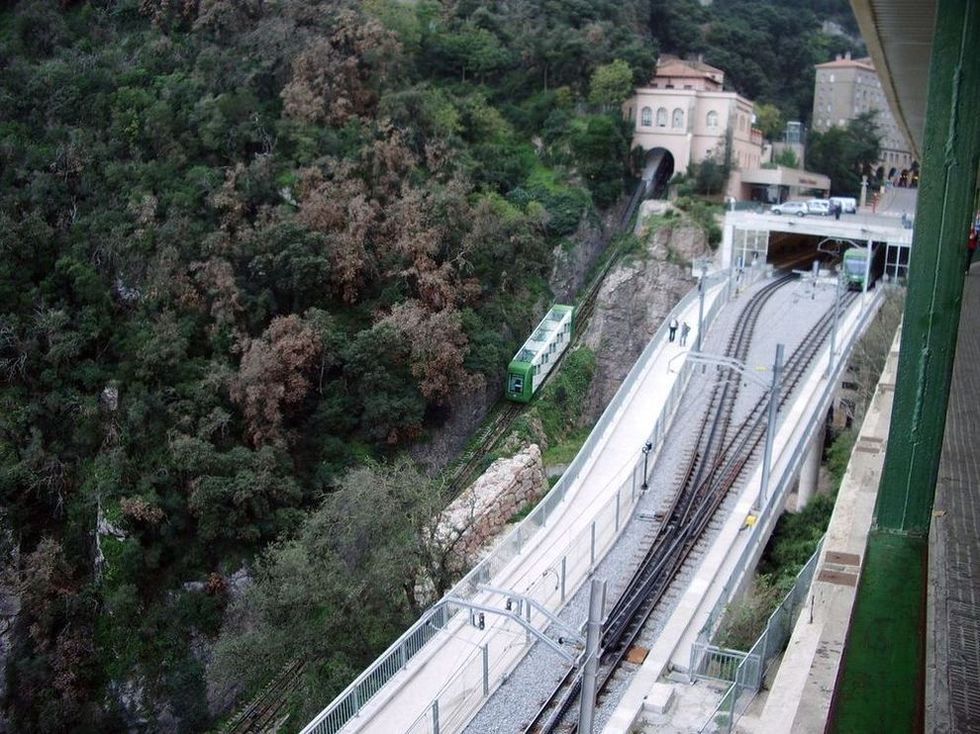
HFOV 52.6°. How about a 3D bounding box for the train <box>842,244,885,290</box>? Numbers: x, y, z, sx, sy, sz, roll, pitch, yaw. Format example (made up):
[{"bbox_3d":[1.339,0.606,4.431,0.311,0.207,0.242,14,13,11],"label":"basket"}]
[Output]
[{"bbox_3d":[40.776,-11.762,107.605,2.600,3.800,28.000,7,13,22],"label":"train"}]

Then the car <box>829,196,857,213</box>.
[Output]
[{"bbox_3d":[41.170,-19.043,117.000,4.200,1.820,1.750,12,16,39],"label":"car"}]

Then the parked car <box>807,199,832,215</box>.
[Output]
[{"bbox_3d":[37.073,-18.244,113.500,4.100,1.680,1.700,10,14,31],"label":"parked car"}]

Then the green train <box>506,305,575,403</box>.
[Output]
[{"bbox_3d":[5.500,-1.570,103.500,2.400,3.200,11.800,9,41,28],"label":"green train"}]

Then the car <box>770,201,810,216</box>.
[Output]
[{"bbox_3d":[33.320,-17.548,110.000,4.000,1.480,1.680,9,14,29],"label":"car"}]

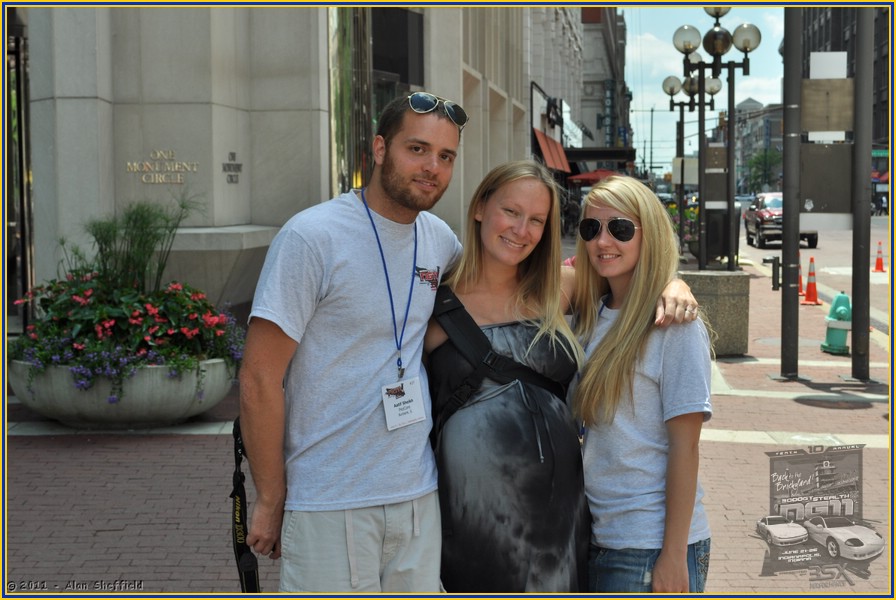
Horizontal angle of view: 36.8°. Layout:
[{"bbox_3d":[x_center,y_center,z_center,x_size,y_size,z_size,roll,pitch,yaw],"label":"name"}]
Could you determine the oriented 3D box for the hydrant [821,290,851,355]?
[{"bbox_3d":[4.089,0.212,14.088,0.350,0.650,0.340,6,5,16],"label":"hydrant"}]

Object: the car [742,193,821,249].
[{"bbox_3d":[10.841,-2.692,44.022,1.920,1.820,5.300,0,5,8],"label":"car"}]

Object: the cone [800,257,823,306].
[{"bbox_3d":[5.401,-0.297,19.971,0.360,0.700,0.360,0,5,8],"label":"cone"}]

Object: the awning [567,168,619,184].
[{"bbox_3d":[5.256,-4.296,47.000,2.200,0.570,2.200,0,5,8],"label":"awning"}]

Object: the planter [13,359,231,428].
[{"bbox_3d":[-2.443,0.655,10.168,1.723,0.440,1.723,-1,5,-14],"label":"planter"}]

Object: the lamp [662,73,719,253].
[{"bbox_3d":[7.471,-4.576,40.926,1.891,6.013,1.650,0,5,8],"label":"lamp"}]

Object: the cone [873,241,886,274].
[{"bbox_3d":[9.637,-0.985,29.995,0.360,0.700,0.360,0,5,8],"label":"cone"}]

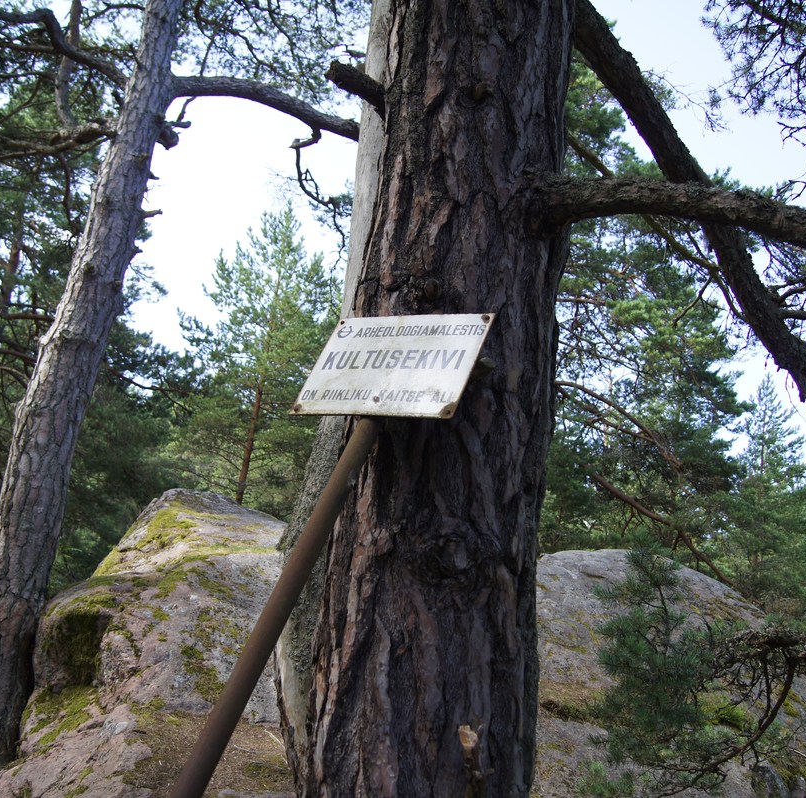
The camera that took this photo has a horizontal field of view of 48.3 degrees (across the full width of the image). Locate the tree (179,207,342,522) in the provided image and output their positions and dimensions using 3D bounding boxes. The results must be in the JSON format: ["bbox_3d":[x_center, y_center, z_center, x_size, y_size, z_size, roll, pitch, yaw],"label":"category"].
[{"bbox_3d":[-2.549,0.437,16.105,3.100,8.340,3.100,7,-10,-9],"label":"tree"}]

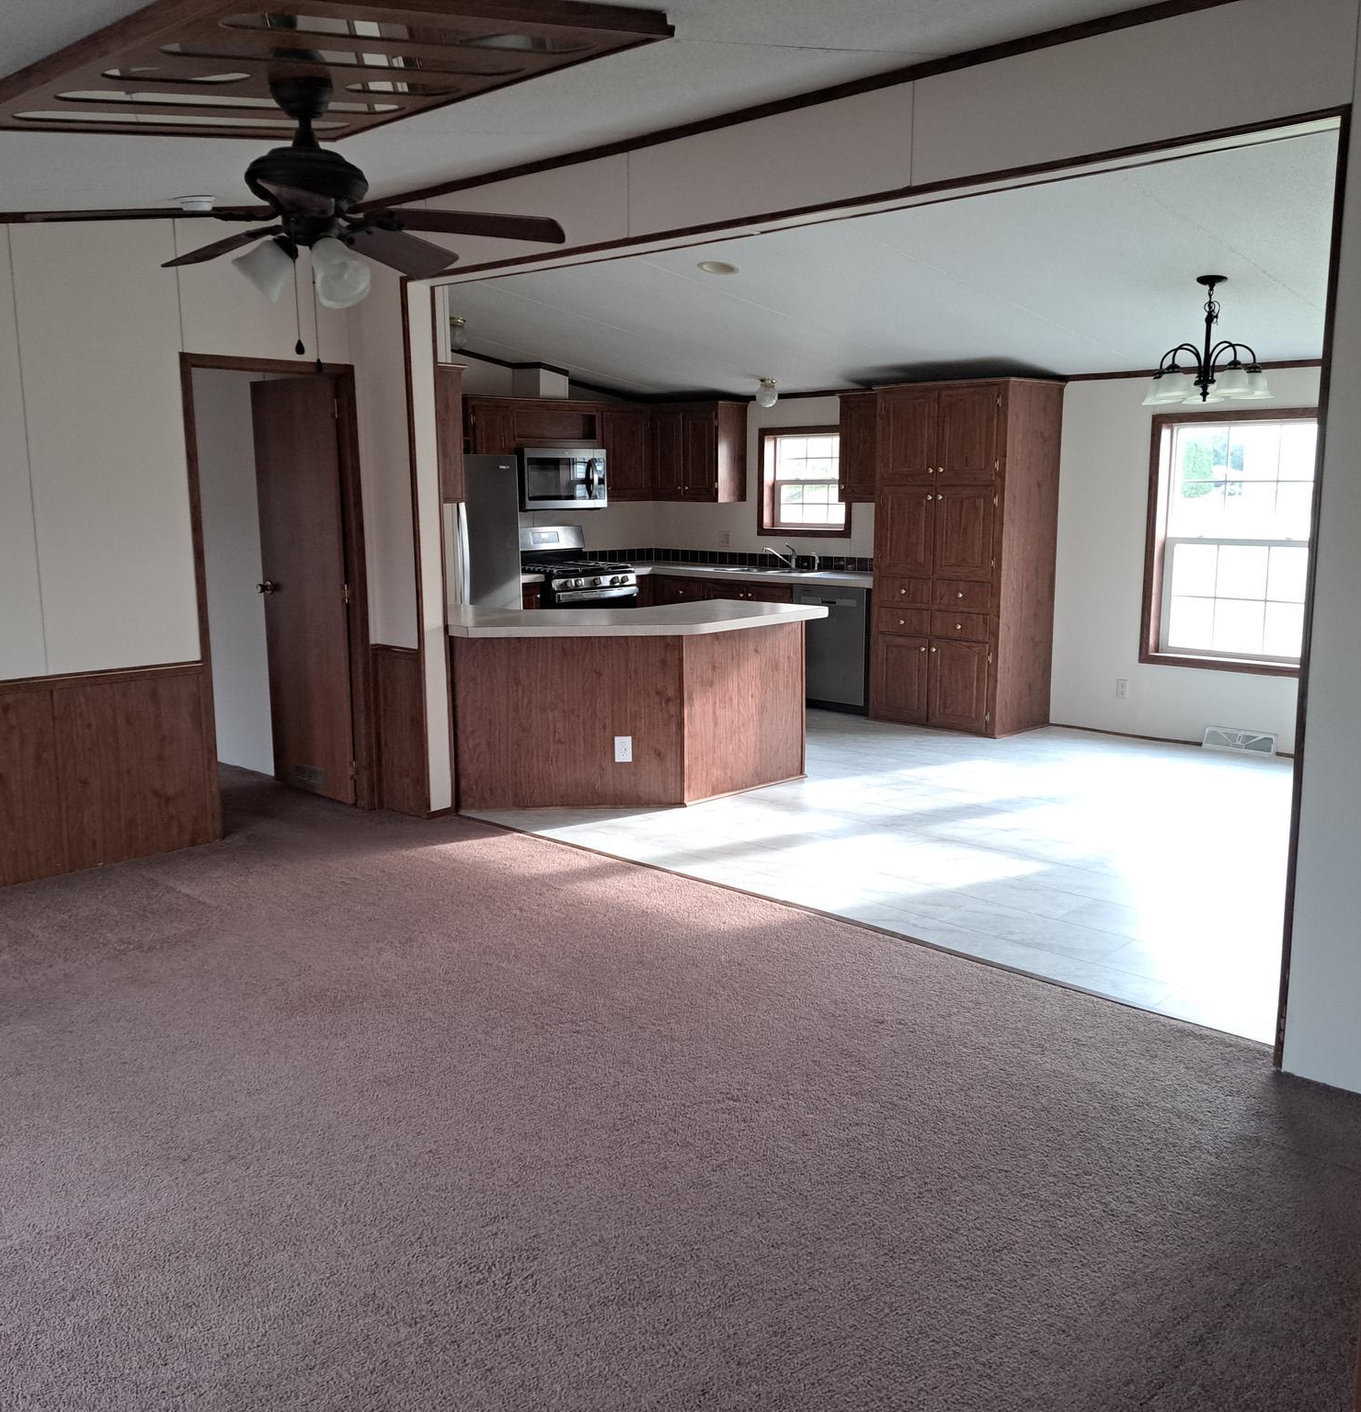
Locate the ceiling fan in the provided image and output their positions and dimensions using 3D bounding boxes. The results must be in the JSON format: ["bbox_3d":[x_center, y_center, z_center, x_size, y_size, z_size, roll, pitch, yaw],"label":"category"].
[{"bbox_3d":[-0.876,-1.190,3.046,1.200,0.511,1.200,9,14,43],"label":"ceiling fan"}]

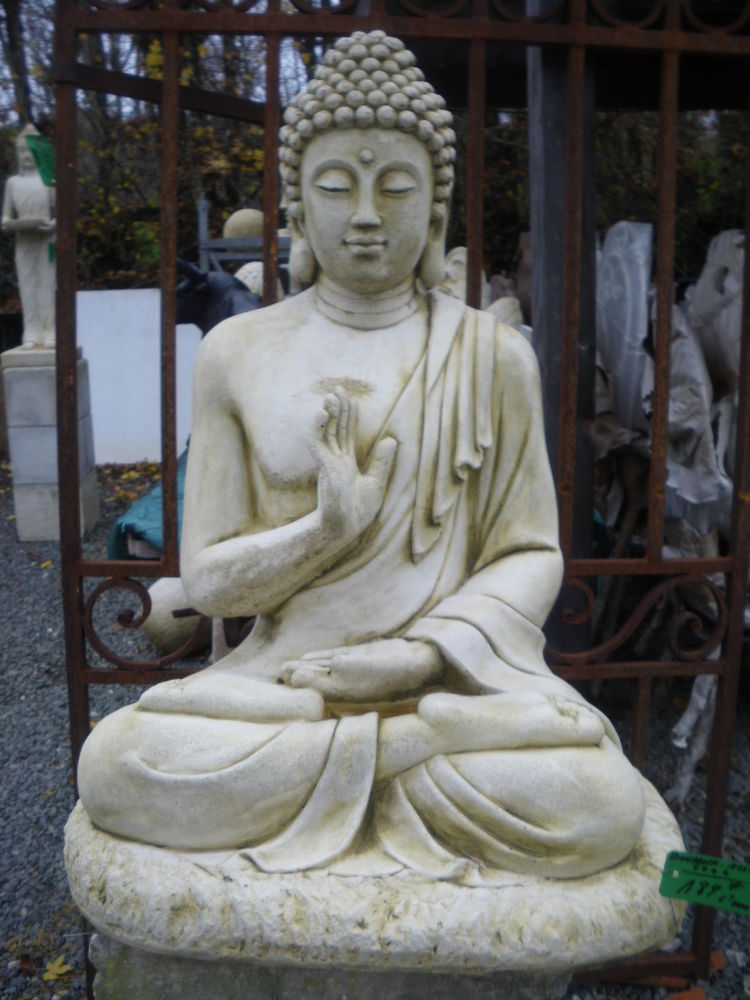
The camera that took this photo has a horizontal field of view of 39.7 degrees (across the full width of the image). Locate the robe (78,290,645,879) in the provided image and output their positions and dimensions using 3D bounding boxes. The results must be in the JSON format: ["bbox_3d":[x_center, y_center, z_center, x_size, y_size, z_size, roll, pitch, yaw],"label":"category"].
[{"bbox_3d":[-0.011,0.063,1.200,0.610,0.600,0.400,0,9,3],"label":"robe"}]

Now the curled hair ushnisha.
[{"bbox_3d":[-0.002,-0.411,1.186,0.200,0.211,0.205,0,11,6],"label":"curled hair ushnisha"}]

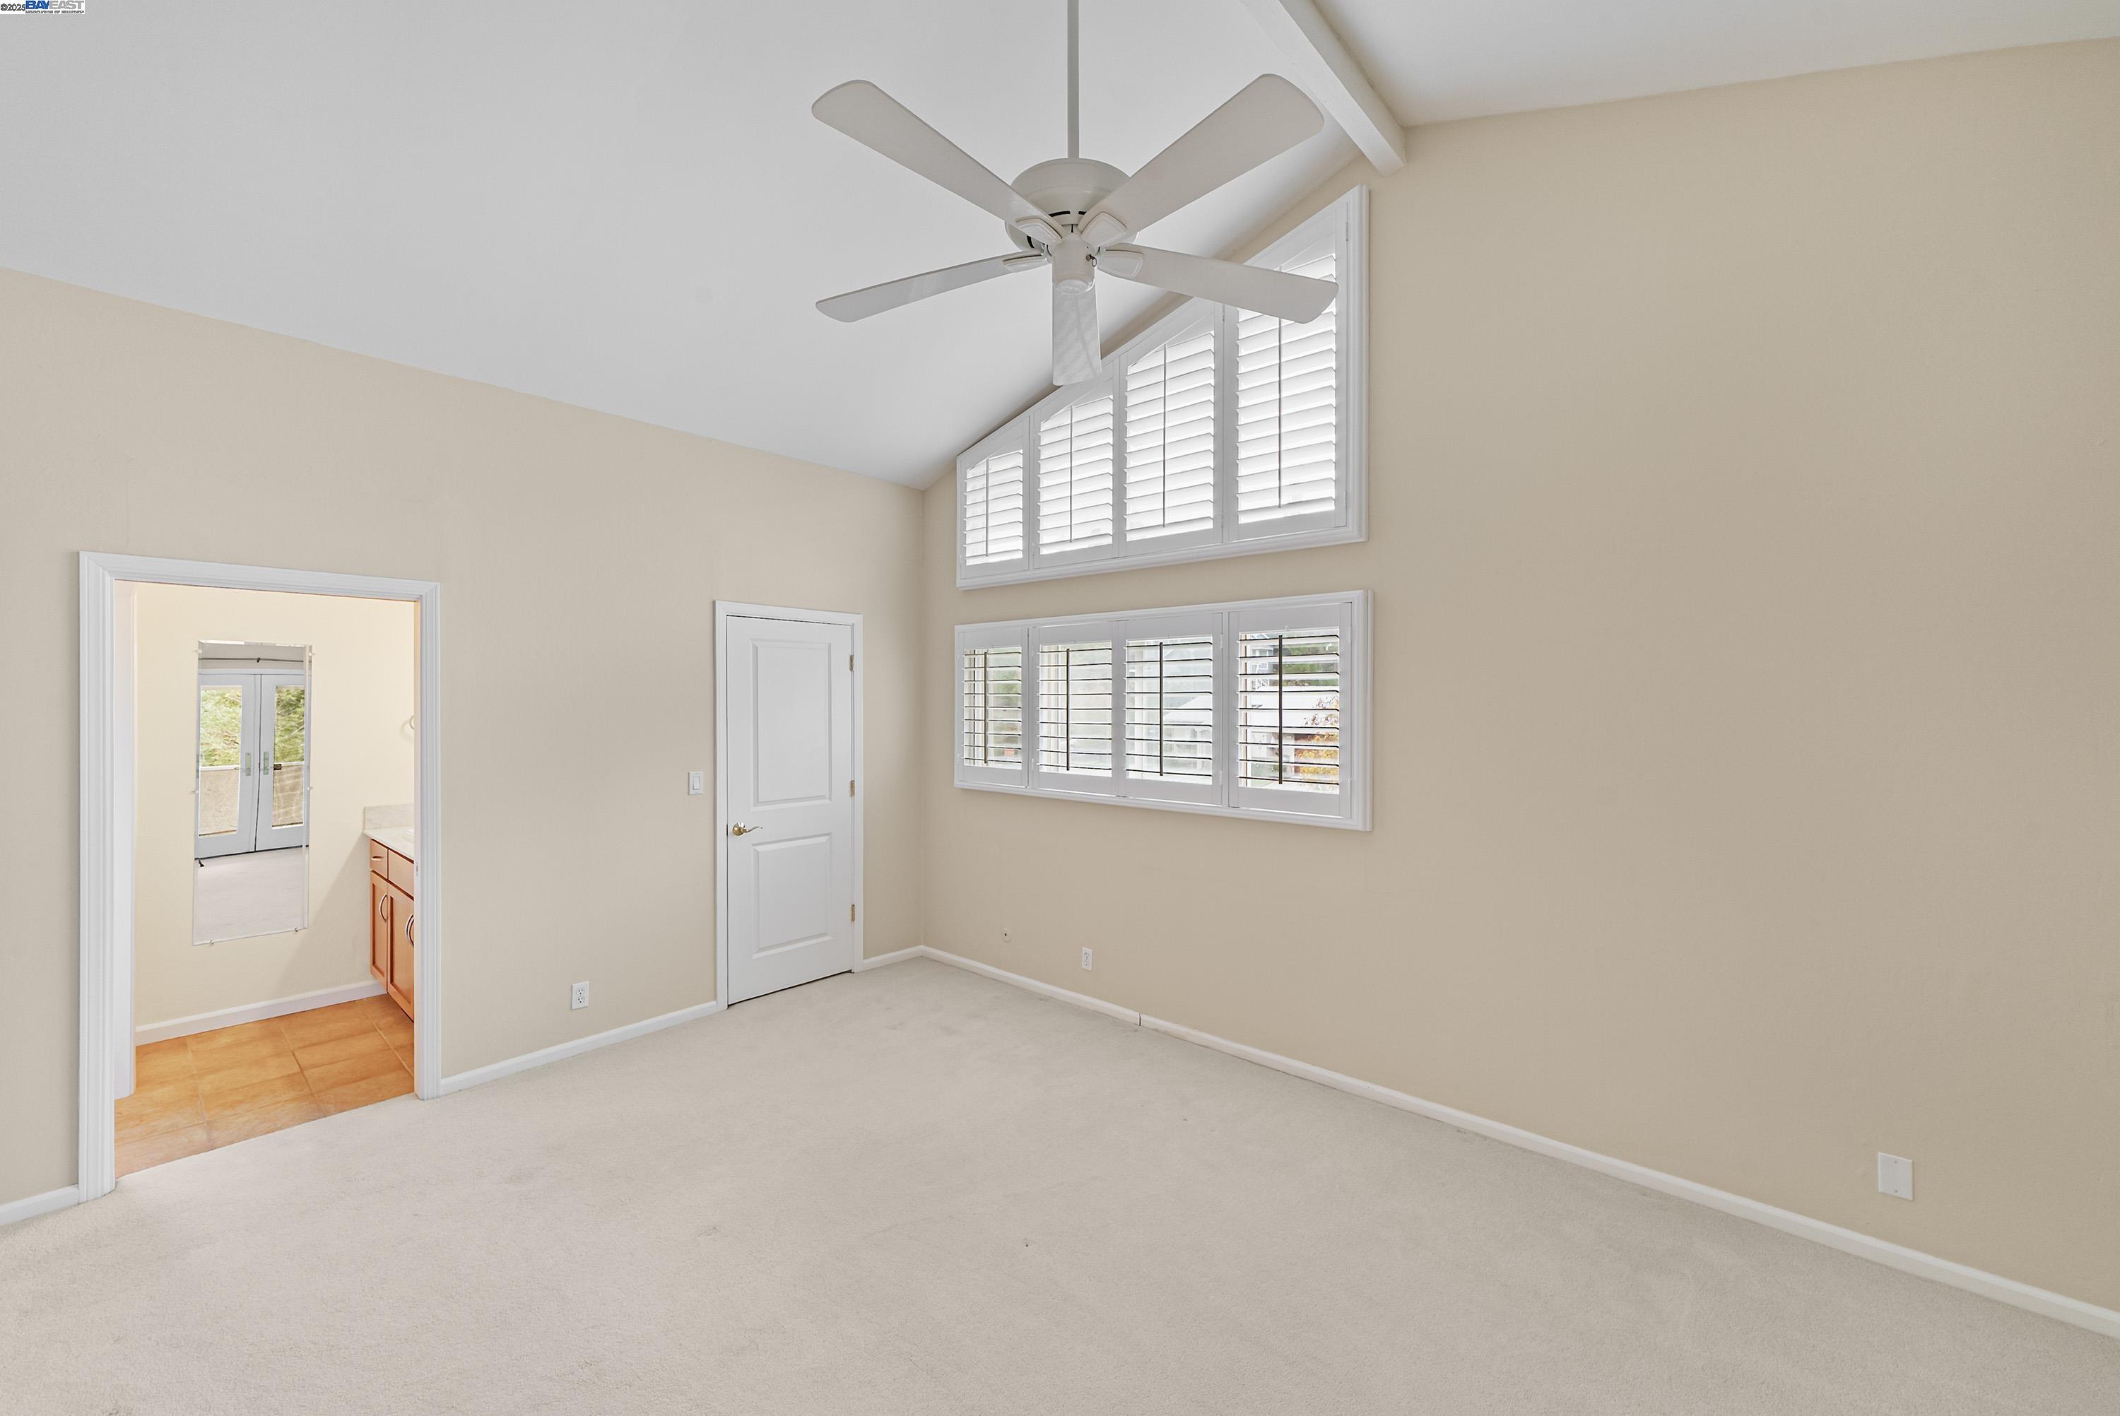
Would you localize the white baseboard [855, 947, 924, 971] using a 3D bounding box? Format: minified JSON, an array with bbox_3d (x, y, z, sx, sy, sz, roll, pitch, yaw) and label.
[{"bbox_3d":[-1.024,1.548,5.066,0.018,0.072,0.470,0,1,41],"label":"white baseboard"}]

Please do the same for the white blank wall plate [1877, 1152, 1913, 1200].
[{"bbox_3d":[2.416,1.355,2.383,0.070,0.114,0.006,1,1,41],"label":"white blank wall plate"}]

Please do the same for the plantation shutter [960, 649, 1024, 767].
[{"bbox_3d":[-0.393,0.003,4.780,0.490,0.690,0.060,0,1,41],"label":"plantation shutter"}]

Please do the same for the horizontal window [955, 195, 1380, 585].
[{"bbox_3d":[0.327,-1.408,4.154,2.450,1.440,0.080,0,1,41],"label":"horizontal window"}]

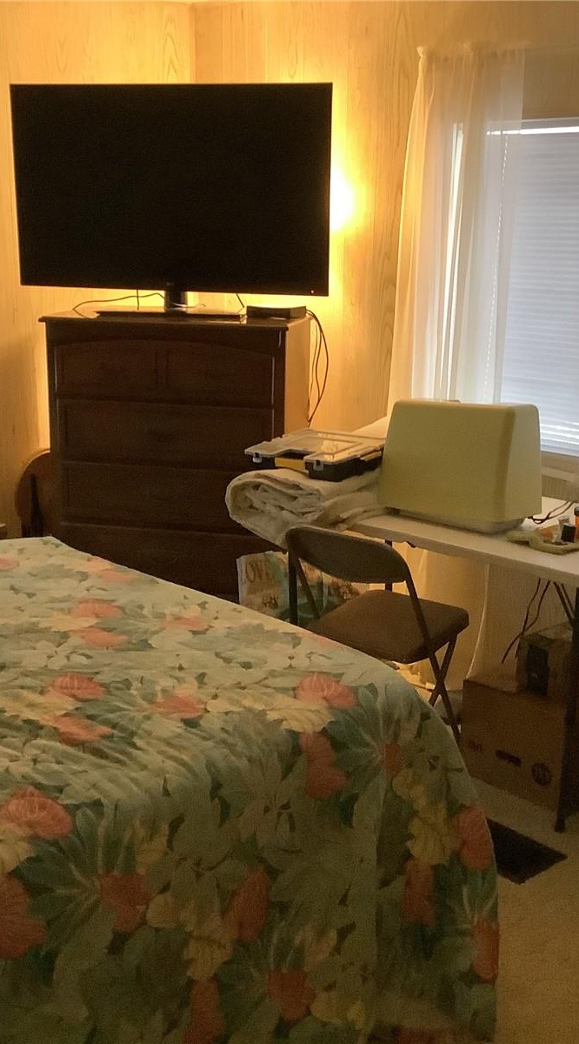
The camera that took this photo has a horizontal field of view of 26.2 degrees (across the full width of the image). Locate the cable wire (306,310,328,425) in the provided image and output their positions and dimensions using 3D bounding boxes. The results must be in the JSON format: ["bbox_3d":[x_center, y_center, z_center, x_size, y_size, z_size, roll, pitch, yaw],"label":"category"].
[{"bbox_3d":[0.104,-0.574,4.583,0.100,0.440,0.090,3,15,9],"label":"cable wire"}]

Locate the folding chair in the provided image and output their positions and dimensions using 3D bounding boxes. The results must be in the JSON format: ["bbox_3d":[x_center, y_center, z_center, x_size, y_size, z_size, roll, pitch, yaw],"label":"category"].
[{"bbox_3d":[0.274,0.362,3.814,0.460,0.760,0.500,10,17,32],"label":"folding chair"}]

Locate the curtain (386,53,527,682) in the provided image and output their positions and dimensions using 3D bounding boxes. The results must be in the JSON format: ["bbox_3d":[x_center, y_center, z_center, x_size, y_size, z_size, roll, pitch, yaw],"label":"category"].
[{"bbox_3d":[0.571,-0.566,4.442,0.130,2.150,0.560,-11,19,-39],"label":"curtain"}]

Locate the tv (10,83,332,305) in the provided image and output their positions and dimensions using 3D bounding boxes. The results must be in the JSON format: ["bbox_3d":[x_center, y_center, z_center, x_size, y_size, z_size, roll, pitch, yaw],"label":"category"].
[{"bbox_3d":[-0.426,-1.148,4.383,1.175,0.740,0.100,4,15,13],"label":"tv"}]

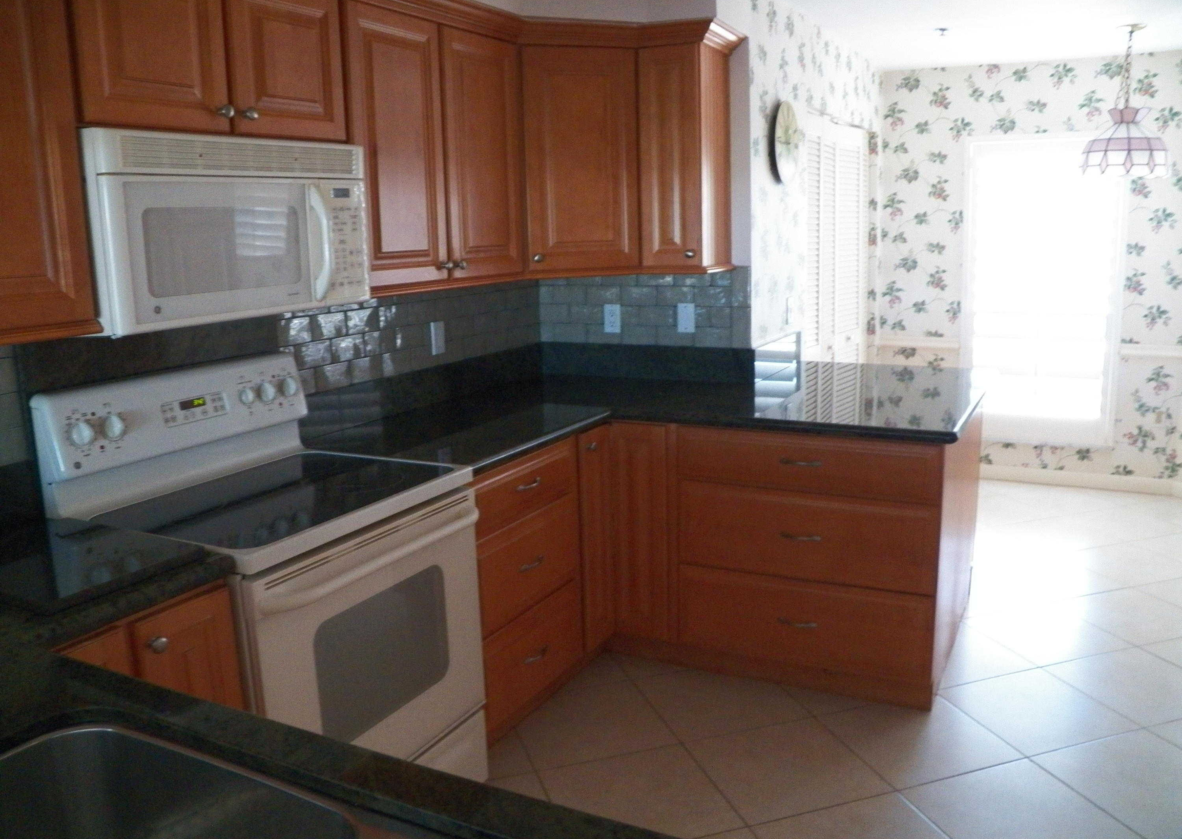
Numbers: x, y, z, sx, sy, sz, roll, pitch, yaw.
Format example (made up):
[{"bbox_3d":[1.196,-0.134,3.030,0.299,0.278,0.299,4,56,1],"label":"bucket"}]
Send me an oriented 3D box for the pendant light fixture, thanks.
[{"bbox_3d":[2.417,-1.426,4.305,0.396,0.649,0.396,4,13,27],"label":"pendant light fixture"}]

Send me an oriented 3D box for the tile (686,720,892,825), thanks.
[{"bbox_3d":[0.552,0.996,2.742,0.438,0.014,0.438,-6,12,-17],"label":"tile"}]

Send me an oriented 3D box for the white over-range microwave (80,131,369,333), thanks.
[{"bbox_3d":[-0.919,-0.447,2.275,0.395,0.408,0.766,4,13,27],"label":"white over-range microwave"}]

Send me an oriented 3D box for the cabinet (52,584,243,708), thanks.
[{"bbox_3d":[-1.049,0.769,1.904,0.620,0.875,0.450,4,13,27],"label":"cabinet"}]

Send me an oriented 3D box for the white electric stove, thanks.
[{"bbox_3d":[-0.744,0.492,2.390,0.675,1.205,0.765,4,13,27],"label":"white electric stove"}]

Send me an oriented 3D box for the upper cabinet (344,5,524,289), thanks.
[{"bbox_3d":[-0.579,-0.802,2.960,0.330,0.758,0.845,4,13,27],"label":"upper cabinet"}]

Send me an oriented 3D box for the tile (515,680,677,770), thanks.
[{"bbox_3d":[0.001,0.959,3.023,0.438,0.014,0.438,-6,12,-17],"label":"tile"}]

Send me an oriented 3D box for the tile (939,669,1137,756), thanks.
[{"bbox_3d":[1.386,0.915,3.000,0.438,0.014,0.438,-6,12,-17],"label":"tile"}]

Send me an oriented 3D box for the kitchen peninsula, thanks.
[{"bbox_3d":[0.383,0.330,3.408,1.767,1.040,2.098,4,13,27],"label":"kitchen peninsula"}]

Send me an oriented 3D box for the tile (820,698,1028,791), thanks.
[{"bbox_3d":[0.969,0.956,2.871,0.438,0.014,0.438,-6,12,-17],"label":"tile"}]

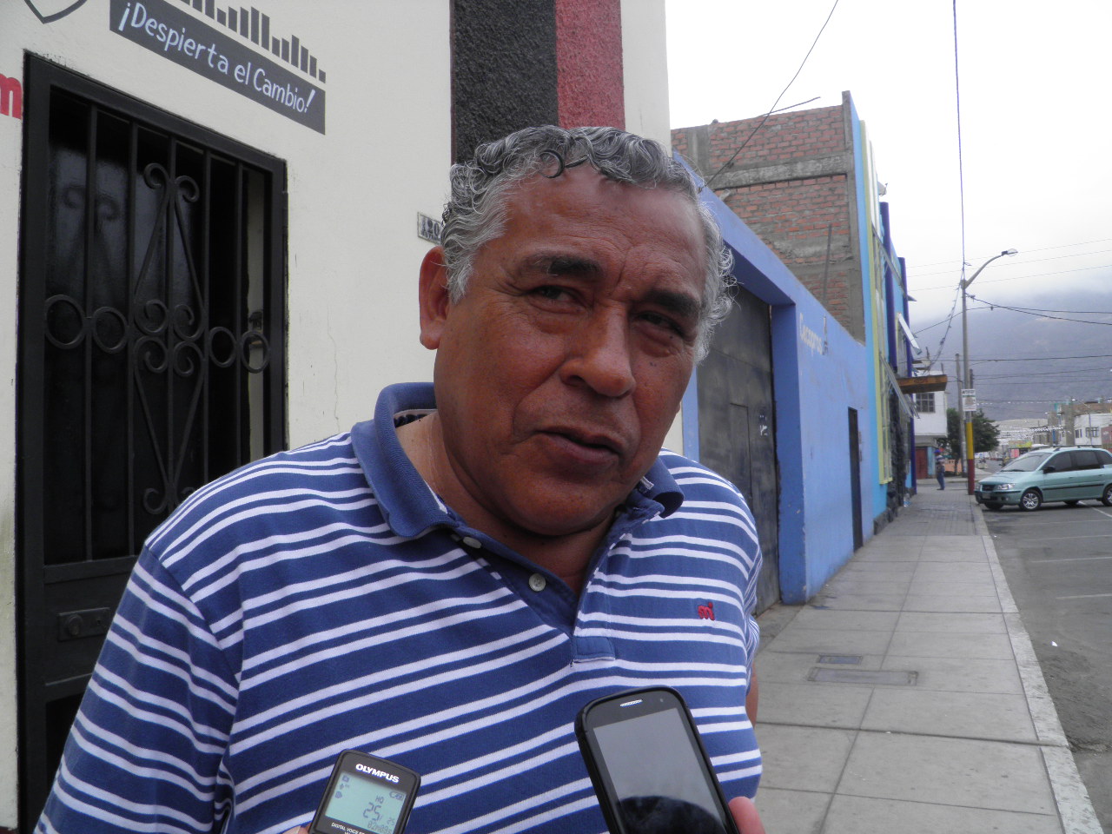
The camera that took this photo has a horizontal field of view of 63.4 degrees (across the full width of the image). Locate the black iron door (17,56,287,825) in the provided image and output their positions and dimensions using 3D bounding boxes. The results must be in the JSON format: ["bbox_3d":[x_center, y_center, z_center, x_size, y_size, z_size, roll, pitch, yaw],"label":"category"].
[{"bbox_3d":[-0.838,0.418,1.946,0.070,2.200,0.743,-2,-3,24],"label":"black iron door"}]

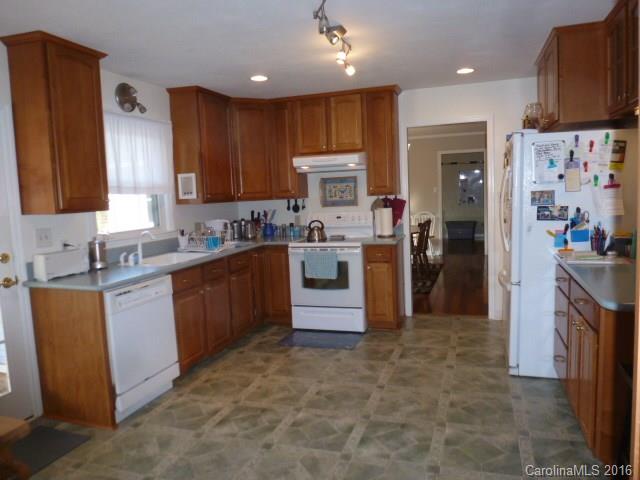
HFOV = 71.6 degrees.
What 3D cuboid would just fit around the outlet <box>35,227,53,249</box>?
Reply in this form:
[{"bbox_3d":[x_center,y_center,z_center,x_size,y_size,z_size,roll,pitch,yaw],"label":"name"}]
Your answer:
[{"bbox_3d":[-1.833,-0.012,2.954,0.012,0.126,0.114,-1,6,19],"label":"outlet"}]

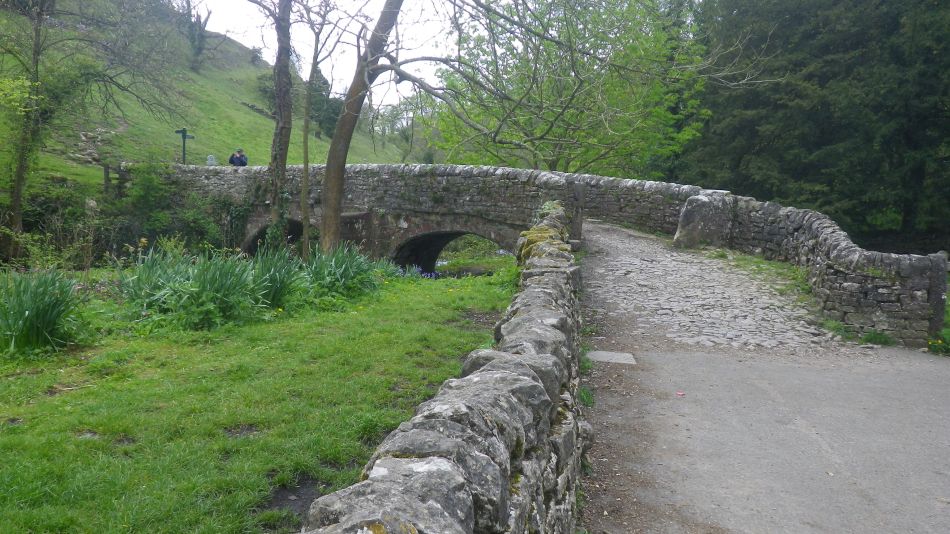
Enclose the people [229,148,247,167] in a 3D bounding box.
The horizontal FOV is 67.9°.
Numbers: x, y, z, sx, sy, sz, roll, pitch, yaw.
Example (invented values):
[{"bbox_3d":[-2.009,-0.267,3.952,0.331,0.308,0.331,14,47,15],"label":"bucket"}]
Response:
[{"bbox_3d":[-7.064,-2.691,21.045,0.550,1.720,0.400,0,3,-6],"label":"people"}]

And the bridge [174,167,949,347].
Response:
[{"bbox_3d":[-0.140,-0.971,16.622,18.600,3.450,4.000,2,3,31],"label":"bridge"}]

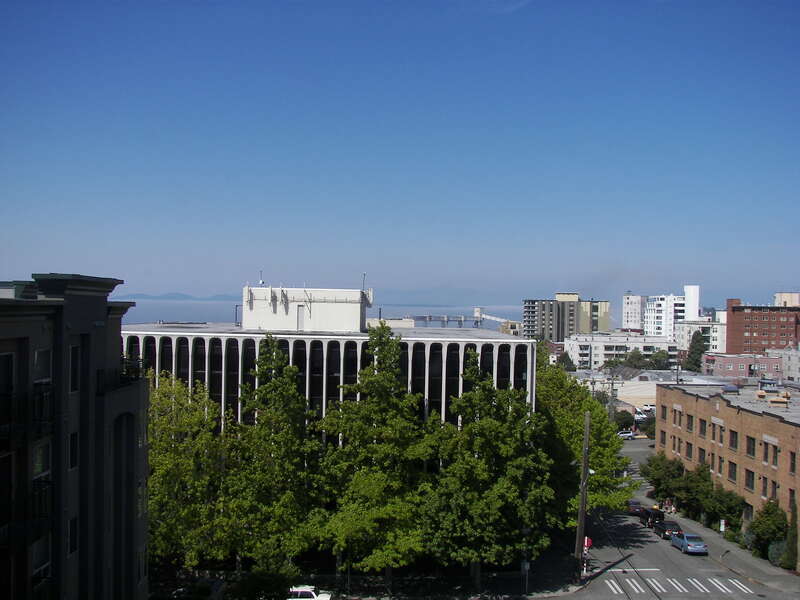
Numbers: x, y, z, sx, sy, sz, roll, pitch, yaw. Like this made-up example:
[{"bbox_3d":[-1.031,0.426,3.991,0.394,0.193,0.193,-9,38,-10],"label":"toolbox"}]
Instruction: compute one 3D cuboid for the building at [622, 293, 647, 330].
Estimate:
[{"bbox_3d":[148.290,9.150,525.000,15.500,27.000,16.000,1,0,1],"label":"building"}]

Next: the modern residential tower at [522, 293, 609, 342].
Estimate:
[{"bbox_3d":[95.000,15.030,482.000,47.000,36.900,22.000,1,0,12],"label":"modern residential tower"}]

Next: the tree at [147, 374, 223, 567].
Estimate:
[{"bbox_3d":[-16.100,13.050,61.000,6.400,15.150,6.400,1,0,0],"label":"tree"}]

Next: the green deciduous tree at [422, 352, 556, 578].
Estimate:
[{"bbox_3d":[5.990,11.140,56.000,9.000,15.400,8.700,1,0,1],"label":"green deciduous tree"}]

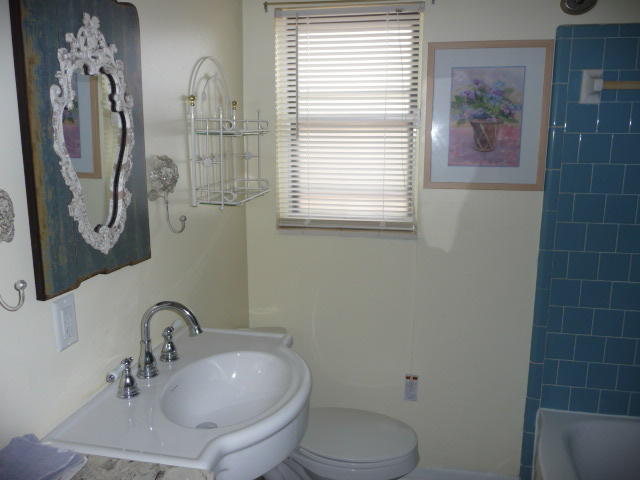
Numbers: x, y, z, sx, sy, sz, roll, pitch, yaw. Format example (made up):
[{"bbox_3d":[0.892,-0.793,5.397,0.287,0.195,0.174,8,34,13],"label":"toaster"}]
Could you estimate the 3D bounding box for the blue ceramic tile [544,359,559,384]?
[{"bbox_3d":[0.918,0.525,2.065,0.053,0.108,0.010,2,11,9],"label":"blue ceramic tile"}]

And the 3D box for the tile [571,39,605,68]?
[{"bbox_3d":[0.952,-0.659,1.844,0.108,0.108,0.010,2,10,9],"label":"tile"}]

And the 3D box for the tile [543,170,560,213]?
[{"bbox_3d":[0.875,-0.190,1.956,0.053,0.153,0.013,2,10,10],"label":"tile"}]

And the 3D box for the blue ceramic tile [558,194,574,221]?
[{"bbox_3d":[0.921,-0.122,1.946,0.053,0.108,0.010,2,10,9],"label":"blue ceramic tile"}]

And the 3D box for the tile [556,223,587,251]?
[{"bbox_3d":[0.948,-0.012,1.961,0.108,0.108,0.010,2,11,9],"label":"tile"}]

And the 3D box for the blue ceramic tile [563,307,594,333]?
[{"bbox_3d":[1.006,0.315,2.019,0.107,0.108,0.010,2,10,10],"label":"blue ceramic tile"}]

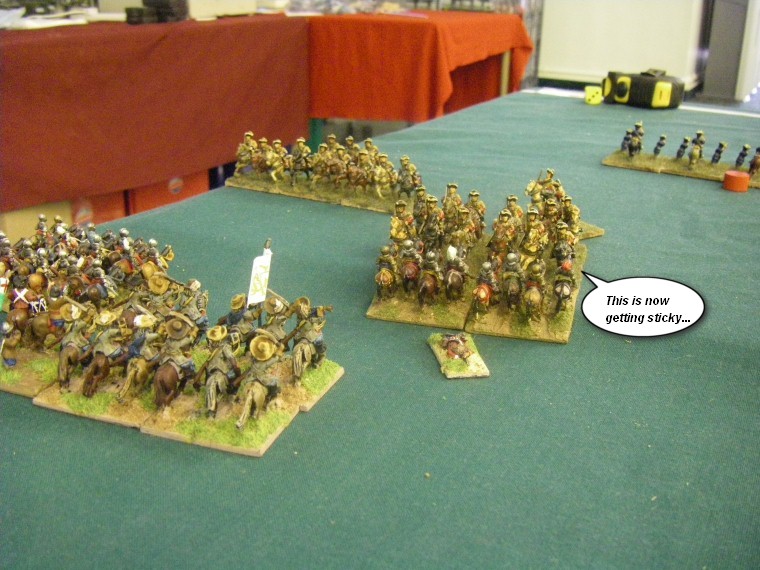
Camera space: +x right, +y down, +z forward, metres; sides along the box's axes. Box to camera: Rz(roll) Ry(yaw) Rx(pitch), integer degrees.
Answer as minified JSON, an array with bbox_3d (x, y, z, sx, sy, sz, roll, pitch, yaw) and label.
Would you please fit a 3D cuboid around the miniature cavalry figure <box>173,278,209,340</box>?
[{"bbox_3d":[-0.065,0.010,0.297,0.013,0.025,0.025,8,23,18],"label":"miniature cavalry figure"}]

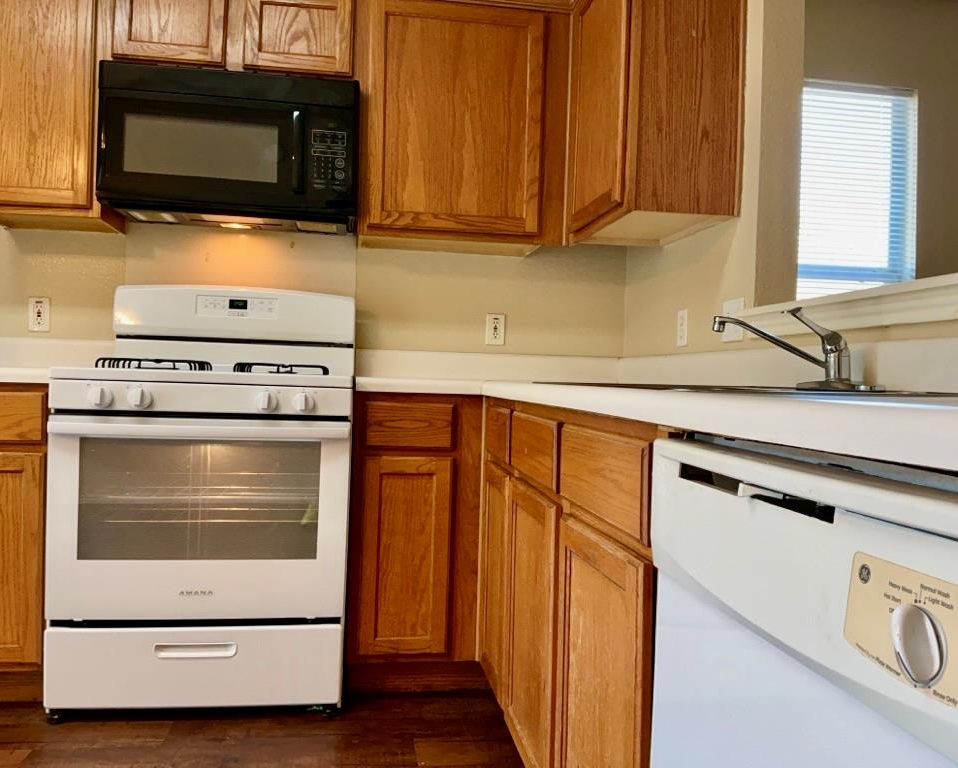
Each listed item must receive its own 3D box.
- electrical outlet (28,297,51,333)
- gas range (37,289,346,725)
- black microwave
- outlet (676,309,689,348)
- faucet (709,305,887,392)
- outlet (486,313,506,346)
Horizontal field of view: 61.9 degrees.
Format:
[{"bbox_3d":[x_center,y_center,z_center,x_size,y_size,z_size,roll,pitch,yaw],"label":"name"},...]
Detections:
[{"bbox_3d":[-1.493,-0.235,2.709,0.070,0.115,0.008,2,0,-8],"label":"electrical outlet"},{"bbox_3d":[-0.770,0.290,2.399,0.756,1.203,0.705,2,0,-8],"label":"gas range"},{"bbox_3d":[-0.778,-0.735,2.604,0.756,0.424,0.412,2,0,-8],"label":"black microwave"},{"bbox_3d":[0.622,-0.172,2.455,0.008,0.113,0.071,2,0,-8],"label":"outlet"},{"bbox_3d":[0.560,-0.065,1.469,0.276,0.155,0.260,2,0,-8],"label":"faucet"},{"bbox_3d":[0.063,-0.200,2.938,0.070,0.114,0.008,2,0,-8],"label":"outlet"}]

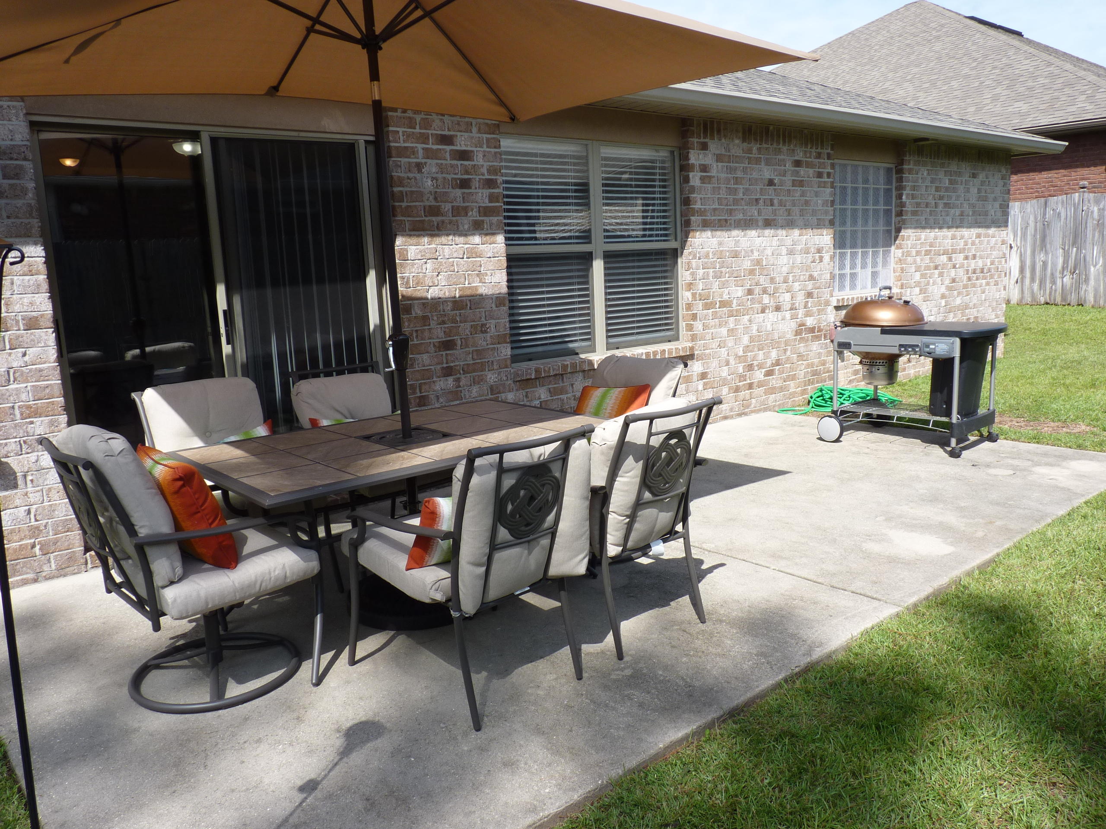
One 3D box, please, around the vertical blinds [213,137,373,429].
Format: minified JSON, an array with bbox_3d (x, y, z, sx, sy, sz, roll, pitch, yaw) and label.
[{"bbox_3d":[-1.401,-0.539,4.908,0.950,1.980,0.060,-11,13,-39],"label":"vertical blinds"}]

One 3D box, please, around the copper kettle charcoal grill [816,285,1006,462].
[{"bbox_3d":[2.547,-0.339,6.003,0.750,1.095,1.150,-11,13,-39],"label":"copper kettle charcoal grill"}]

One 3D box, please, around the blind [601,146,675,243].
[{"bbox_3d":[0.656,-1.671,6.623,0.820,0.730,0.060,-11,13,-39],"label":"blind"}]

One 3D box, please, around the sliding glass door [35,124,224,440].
[{"bbox_3d":[-2.047,-0.408,4.407,0.845,1.955,0.060,-11,13,-39],"label":"sliding glass door"}]

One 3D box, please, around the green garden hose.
[{"bbox_3d":[2.510,-0.146,7.579,0.920,0.190,0.690,-11,13,-39],"label":"green garden hose"}]

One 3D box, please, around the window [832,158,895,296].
[{"bbox_3d":[3.024,-1.844,8.566,1.290,1.262,0.100,-11,13,-39],"label":"window"}]

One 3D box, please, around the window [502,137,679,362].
[{"bbox_3d":[0.299,-1.201,6.300,1.830,1.500,0.100,-11,13,-39],"label":"window"}]

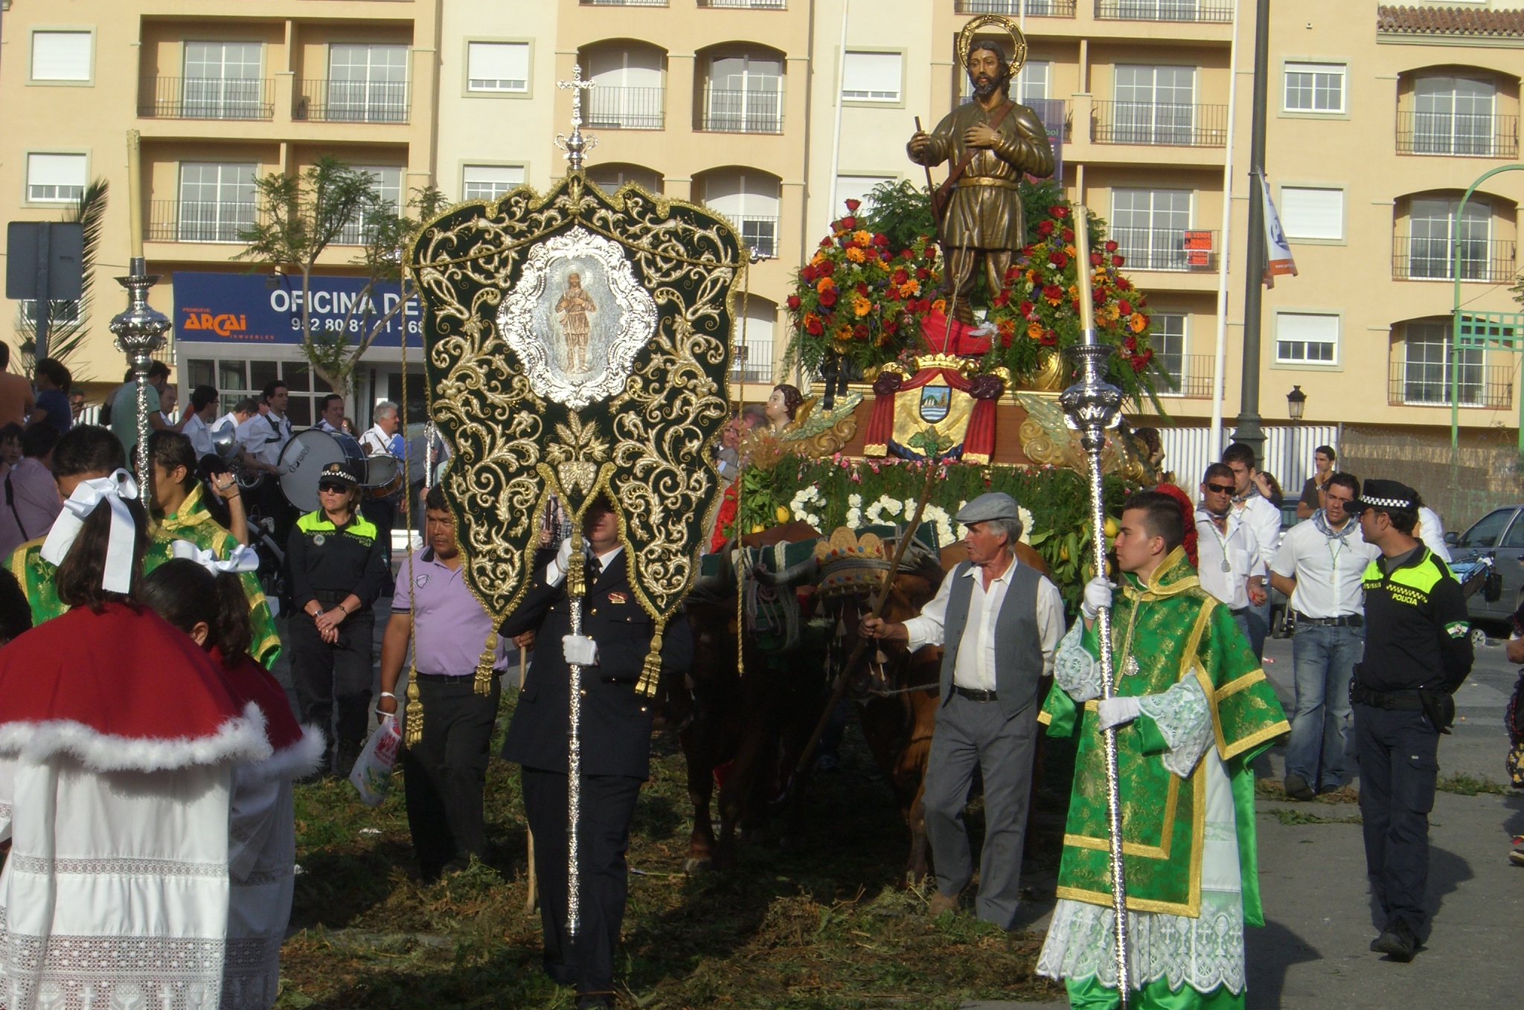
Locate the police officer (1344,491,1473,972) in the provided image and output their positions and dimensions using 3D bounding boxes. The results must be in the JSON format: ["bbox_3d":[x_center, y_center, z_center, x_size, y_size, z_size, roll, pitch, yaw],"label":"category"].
[{"bbox_3d":[2.467,0.822,15.750,0.550,1.810,0.420,2,0,38],"label":"police officer"}]

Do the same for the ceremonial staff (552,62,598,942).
[{"bbox_3d":[-0.588,-0.007,13.045,0.137,2.770,0.085,0,1,5],"label":"ceremonial staff"}]

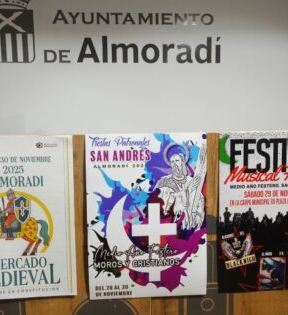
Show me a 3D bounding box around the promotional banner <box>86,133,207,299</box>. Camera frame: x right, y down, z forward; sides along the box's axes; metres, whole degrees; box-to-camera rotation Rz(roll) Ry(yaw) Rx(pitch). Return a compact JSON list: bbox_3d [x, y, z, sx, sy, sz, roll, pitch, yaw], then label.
[{"bbox_3d":[0.010,0.152,0.740,0.300,0.424,0.010,-1,4,-3],"label":"promotional banner"}]

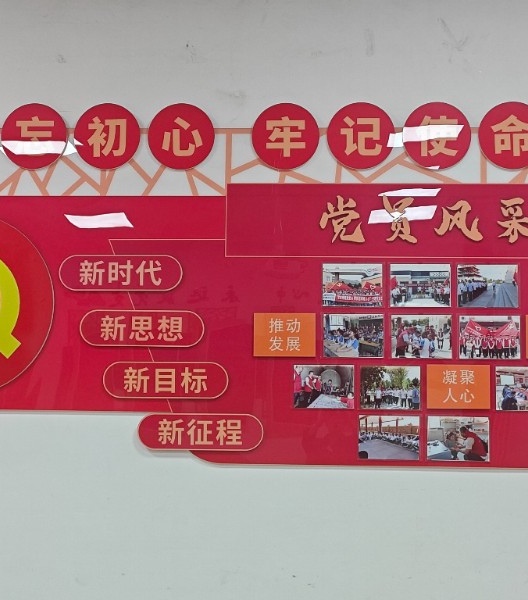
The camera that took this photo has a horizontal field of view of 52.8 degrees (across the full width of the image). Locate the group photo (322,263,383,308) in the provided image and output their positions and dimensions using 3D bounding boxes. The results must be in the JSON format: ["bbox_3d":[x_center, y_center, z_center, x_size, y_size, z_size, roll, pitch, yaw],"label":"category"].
[{"bbox_3d":[0.342,-0.056,2.037,0.228,0.164,0.008,0,-2,1],"label":"group photo"}]

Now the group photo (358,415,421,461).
[{"bbox_3d":[0.474,0.521,2.009,0.228,0.164,0.008,0,-2,1],"label":"group photo"}]

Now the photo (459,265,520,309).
[{"bbox_3d":[0.855,-0.052,2.025,0.228,0.164,0.008,0,-2,1],"label":"photo"}]

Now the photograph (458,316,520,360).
[{"bbox_3d":[0.858,0.143,2.016,0.228,0.164,0.008,0,-2,1],"label":"photograph"}]

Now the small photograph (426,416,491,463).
[{"bbox_3d":[0.735,0.524,2.003,0.228,0.164,0.008,0,-2,1],"label":"small photograph"}]

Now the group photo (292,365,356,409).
[{"bbox_3d":[0.230,0.332,2.023,0.228,0.164,0.008,0,-2,1],"label":"group photo"}]

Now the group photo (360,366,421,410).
[{"bbox_3d":[0.481,0.334,2.017,0.228,0.164,0.008,0,-2,1],"label":"group photo"}]

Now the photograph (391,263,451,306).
[{"bbox_3d":[0.600,-0.054,2.031,0.228,0.164,0.008,0,-2,1],"label":"photograph"}]

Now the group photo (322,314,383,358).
[{"bbox_3d":[0.344,0.139,2.029,0.228,0.164,0.008,0,-2,1],"label":"group photo"}]

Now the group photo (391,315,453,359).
[{"bbox_3d":[0.602,0.141,2.022,0.228,0.164,0.008,0,-2,1],"label":"group photo"}]

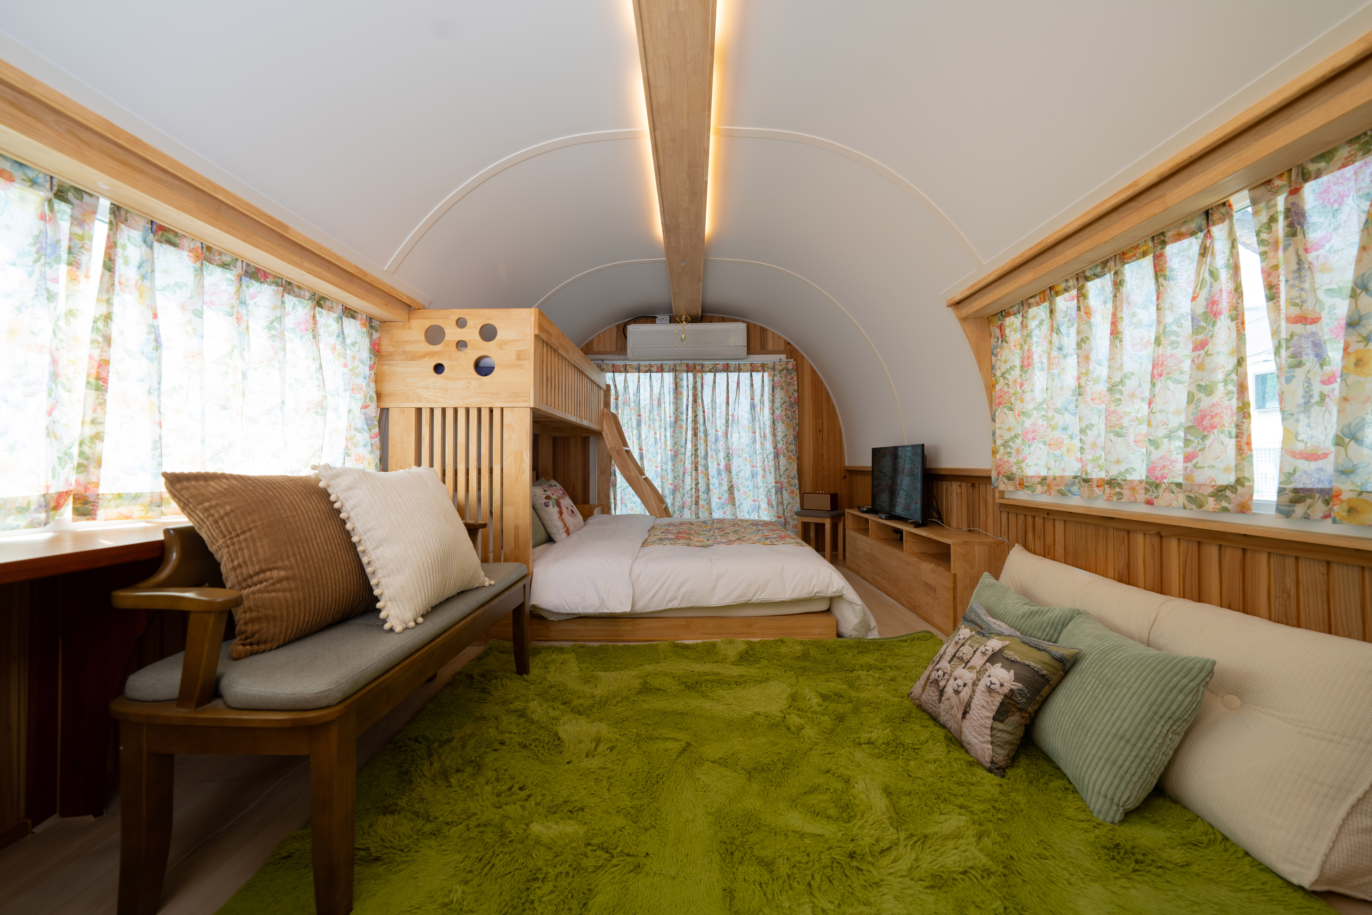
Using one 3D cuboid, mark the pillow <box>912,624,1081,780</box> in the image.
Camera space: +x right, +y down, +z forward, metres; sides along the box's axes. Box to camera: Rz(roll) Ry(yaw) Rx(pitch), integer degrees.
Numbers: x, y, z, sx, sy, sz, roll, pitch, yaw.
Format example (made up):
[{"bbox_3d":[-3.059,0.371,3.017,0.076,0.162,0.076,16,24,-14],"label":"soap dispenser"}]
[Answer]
[{"bbox_3d":[0.984,0.715,1.504,0.140,0.430,0.440,35,-3,-3],"label":"pillow"}]

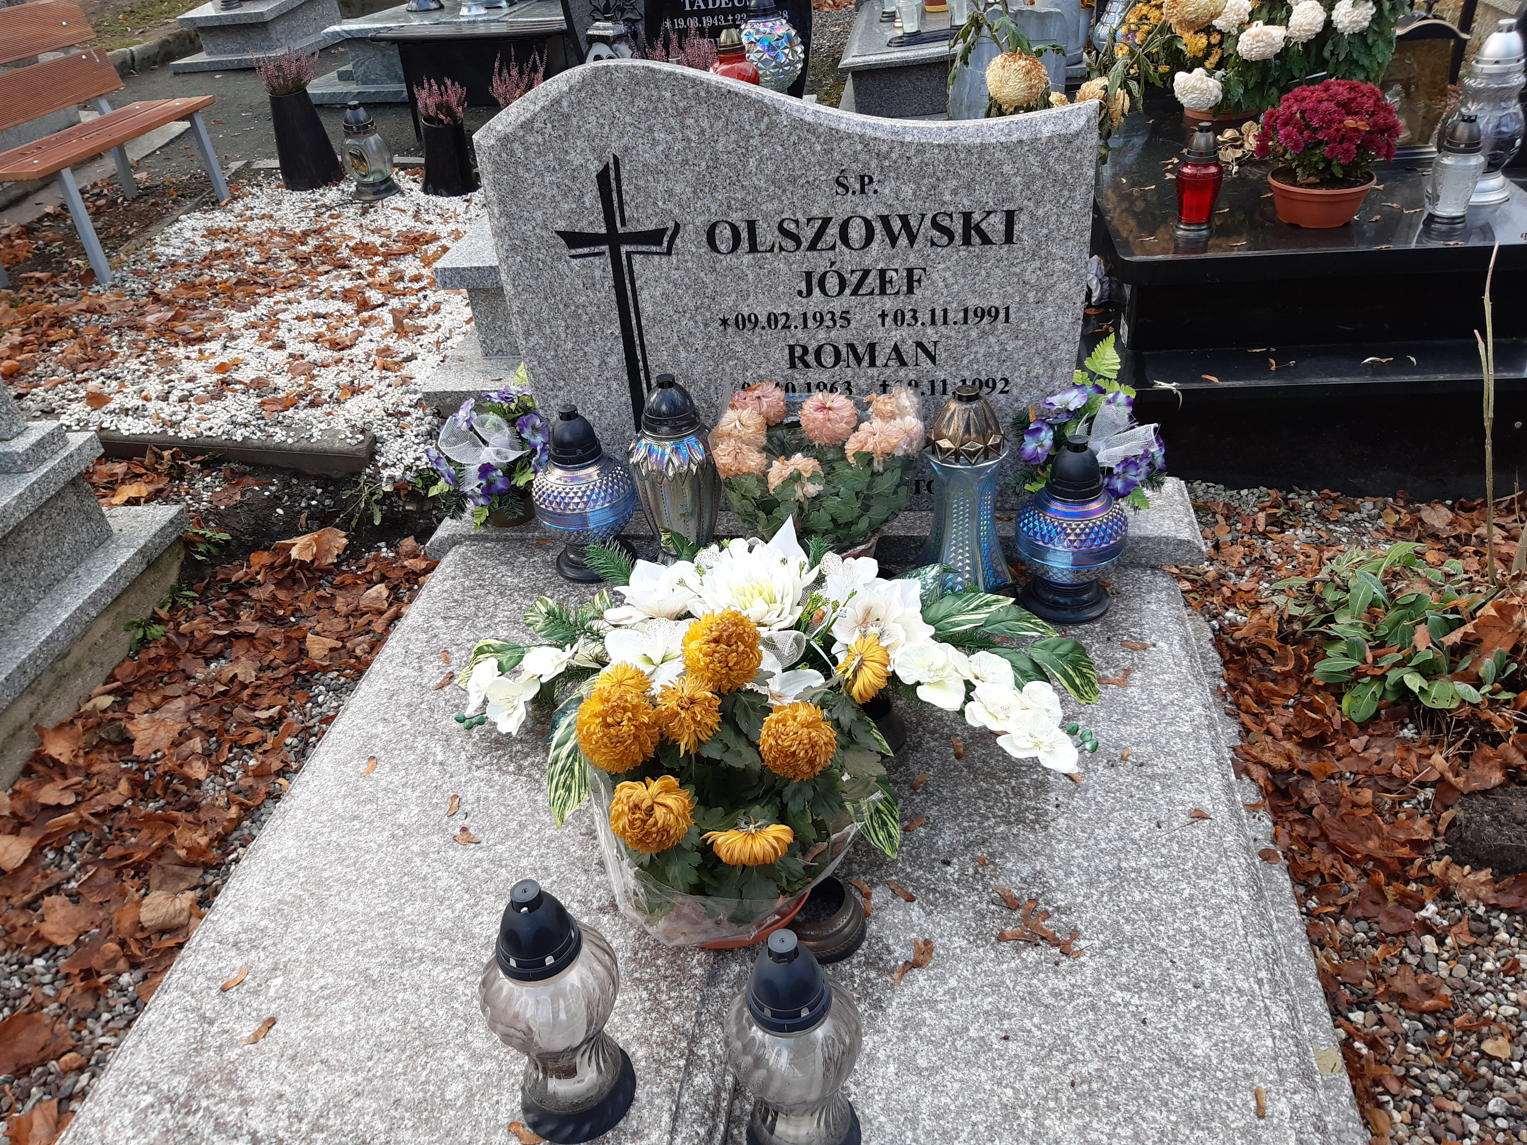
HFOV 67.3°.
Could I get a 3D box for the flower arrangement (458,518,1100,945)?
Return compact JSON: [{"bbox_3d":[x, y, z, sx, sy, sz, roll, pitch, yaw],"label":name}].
[{"bbox_3d":[0.005,0.139,1.344,0.765,0.315,0.510,1,34,10],"label":"flower arrangement"}]

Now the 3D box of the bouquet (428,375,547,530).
[{"bbox_3d":[-0.431,-0.195,1.814,0.205,0.245,0.185,10,35,22],"label":"bouquet"}]

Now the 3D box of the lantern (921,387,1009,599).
[{"bbox_3d":[0.301,-0.126,1.704,0.138,0.314,0.138,1,34,10],"label":"lantern"}]

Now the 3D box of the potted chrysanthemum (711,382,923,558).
[{"bbox_3d":[0.088,-0.126,1.752,0.295,0.295,0.270,1,34,10],"label":"potted chrysanthemum"}]

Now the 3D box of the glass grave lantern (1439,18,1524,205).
[{"bbox_3d":[1.489,-0.961,2.364,0.175,0.330,0.175,1,34,10],"label":"glass grave lantern"}]

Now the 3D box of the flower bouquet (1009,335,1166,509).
[{"bbox_3d":[0.474,-0.221,1.679,0.235,0.270,0.200,-10,33,-8],"label":"flower bouquet"}]

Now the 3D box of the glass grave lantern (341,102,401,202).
[{"bbox_3d":[-1.680,-1.795,4.836,0.205,0.360,0.205,-1,34,7],"label":"glass grave lantern"}]

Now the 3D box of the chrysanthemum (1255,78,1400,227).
[{"bbox_3d":[1.149,-0.869,2.339,0.285,0.260,0.280,1,34,10],"label":"chrysanthemum"}]

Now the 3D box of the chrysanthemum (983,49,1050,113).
[{"bbox_3d":[0.542,-1.049,2.450,0.132,0.122,0.132,1,34,10],"label":"chrysanthemum"}]

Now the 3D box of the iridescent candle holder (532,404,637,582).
[{"bbox_3d":[-0.271,-0.129,1.723,0.156,0.268,0.156,0,33,9],"label":"iridescent candle holder"}]

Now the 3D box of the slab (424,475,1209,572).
[{"bbox_3d":[0.061,-0.081,1.866,1.220,0.070,0.201,0,33,9],"label":"slab"}]

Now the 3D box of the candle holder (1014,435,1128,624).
[{"bbox_3d":[0.426,-0.069,1.580,0.156,0.268,0.156,0,33,9],"label":"candle holder"}]

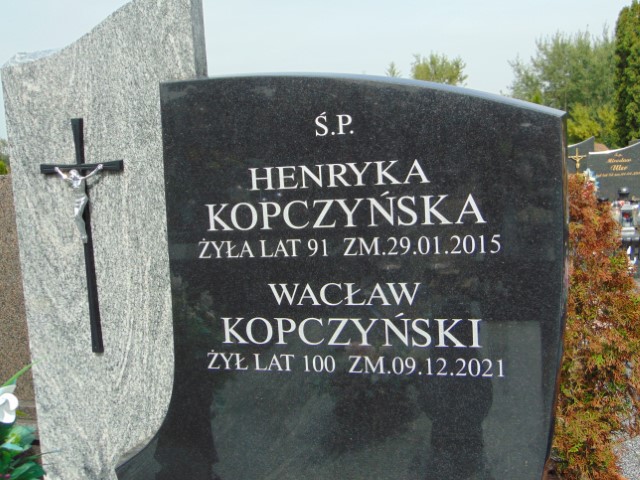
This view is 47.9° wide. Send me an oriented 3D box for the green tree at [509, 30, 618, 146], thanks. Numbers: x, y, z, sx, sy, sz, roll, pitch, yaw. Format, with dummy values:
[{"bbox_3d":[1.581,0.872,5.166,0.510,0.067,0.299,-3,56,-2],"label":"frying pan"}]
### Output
[{"bbox_3d":[9.572,-5.805,28.000,4.600,4.800,4.300,0,9,19],"label":"green tree"}]

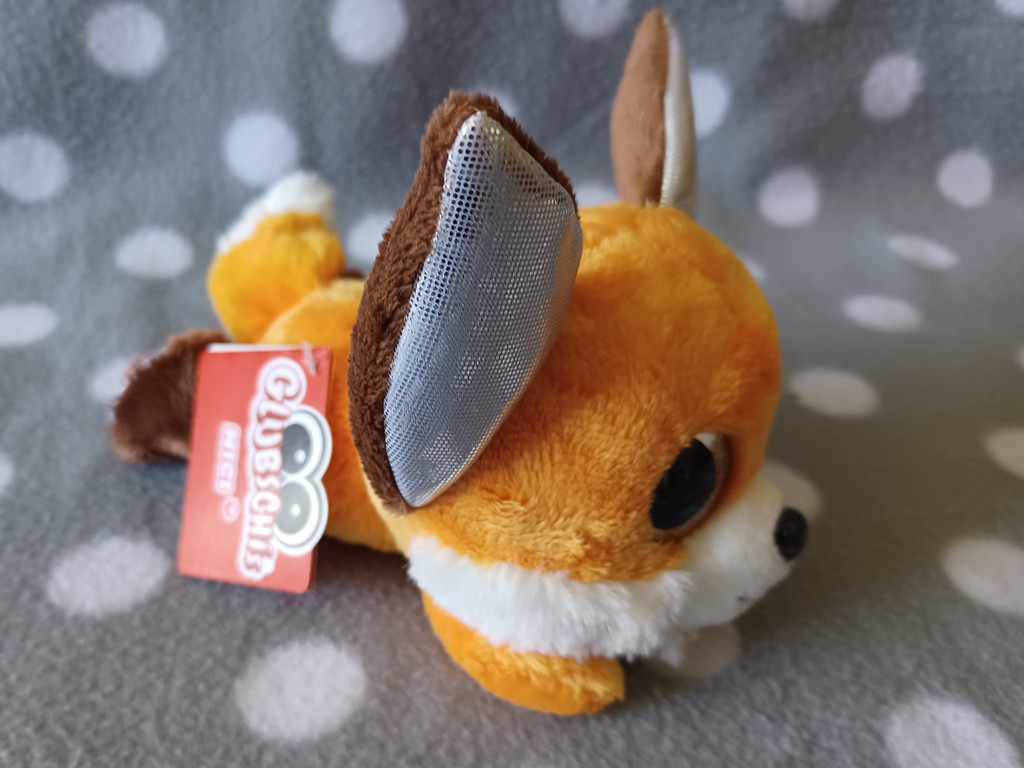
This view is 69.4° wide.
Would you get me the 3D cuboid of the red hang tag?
[{"bbox_3d":[-0.071,0.022,0.203,0.042,0.064,0.004,1,-6,16],"label":"red hang tag"}]

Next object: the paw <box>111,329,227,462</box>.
[{"bbox_3d":[-0.117,0.004,0.256,0.036,0.035,0.033,8,33,13],"label":"paw"}]

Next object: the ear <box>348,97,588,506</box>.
[{"bbox_3d":[-0.009,-0.015,0.132,0.017,0.075,0.037,31,31,32],"label":"ear"}]

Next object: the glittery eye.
[{"bbox_3d":[0.035,0.020,0.147,0.021,0.022,0.008,-17,28,-25],"label":"glittery eye"}]

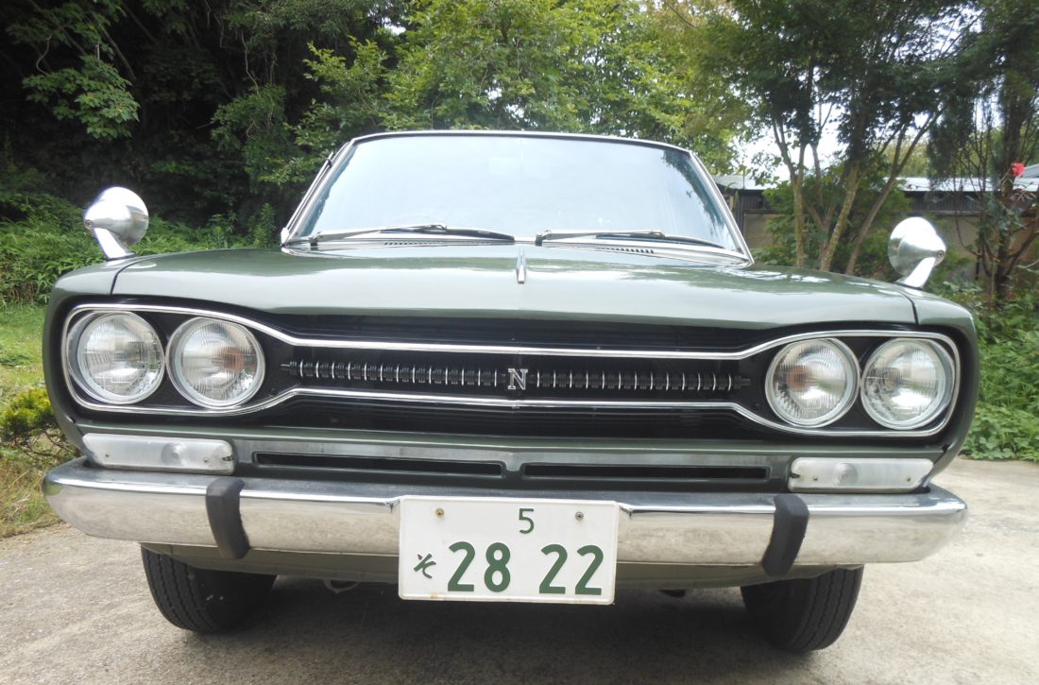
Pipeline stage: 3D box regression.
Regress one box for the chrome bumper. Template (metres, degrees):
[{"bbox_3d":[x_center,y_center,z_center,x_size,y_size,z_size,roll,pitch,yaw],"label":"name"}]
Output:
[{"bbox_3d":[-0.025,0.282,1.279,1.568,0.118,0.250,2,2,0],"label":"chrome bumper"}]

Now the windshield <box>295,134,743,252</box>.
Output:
[{"bbox_3d":[0.004,-0.459,2.296,1.308,0.502,0.113,2,-38,0],"label":"windshield"}]

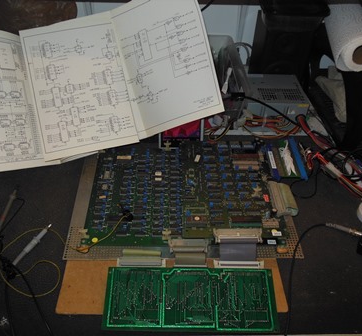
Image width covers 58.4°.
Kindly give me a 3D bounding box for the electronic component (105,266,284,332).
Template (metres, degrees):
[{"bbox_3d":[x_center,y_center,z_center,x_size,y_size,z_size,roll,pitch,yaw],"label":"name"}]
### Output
[{"bbox_3d":[0.016,0.209,0.515,0.267,0.014,0.097,2,56,-2],"label":"electronic component"}]

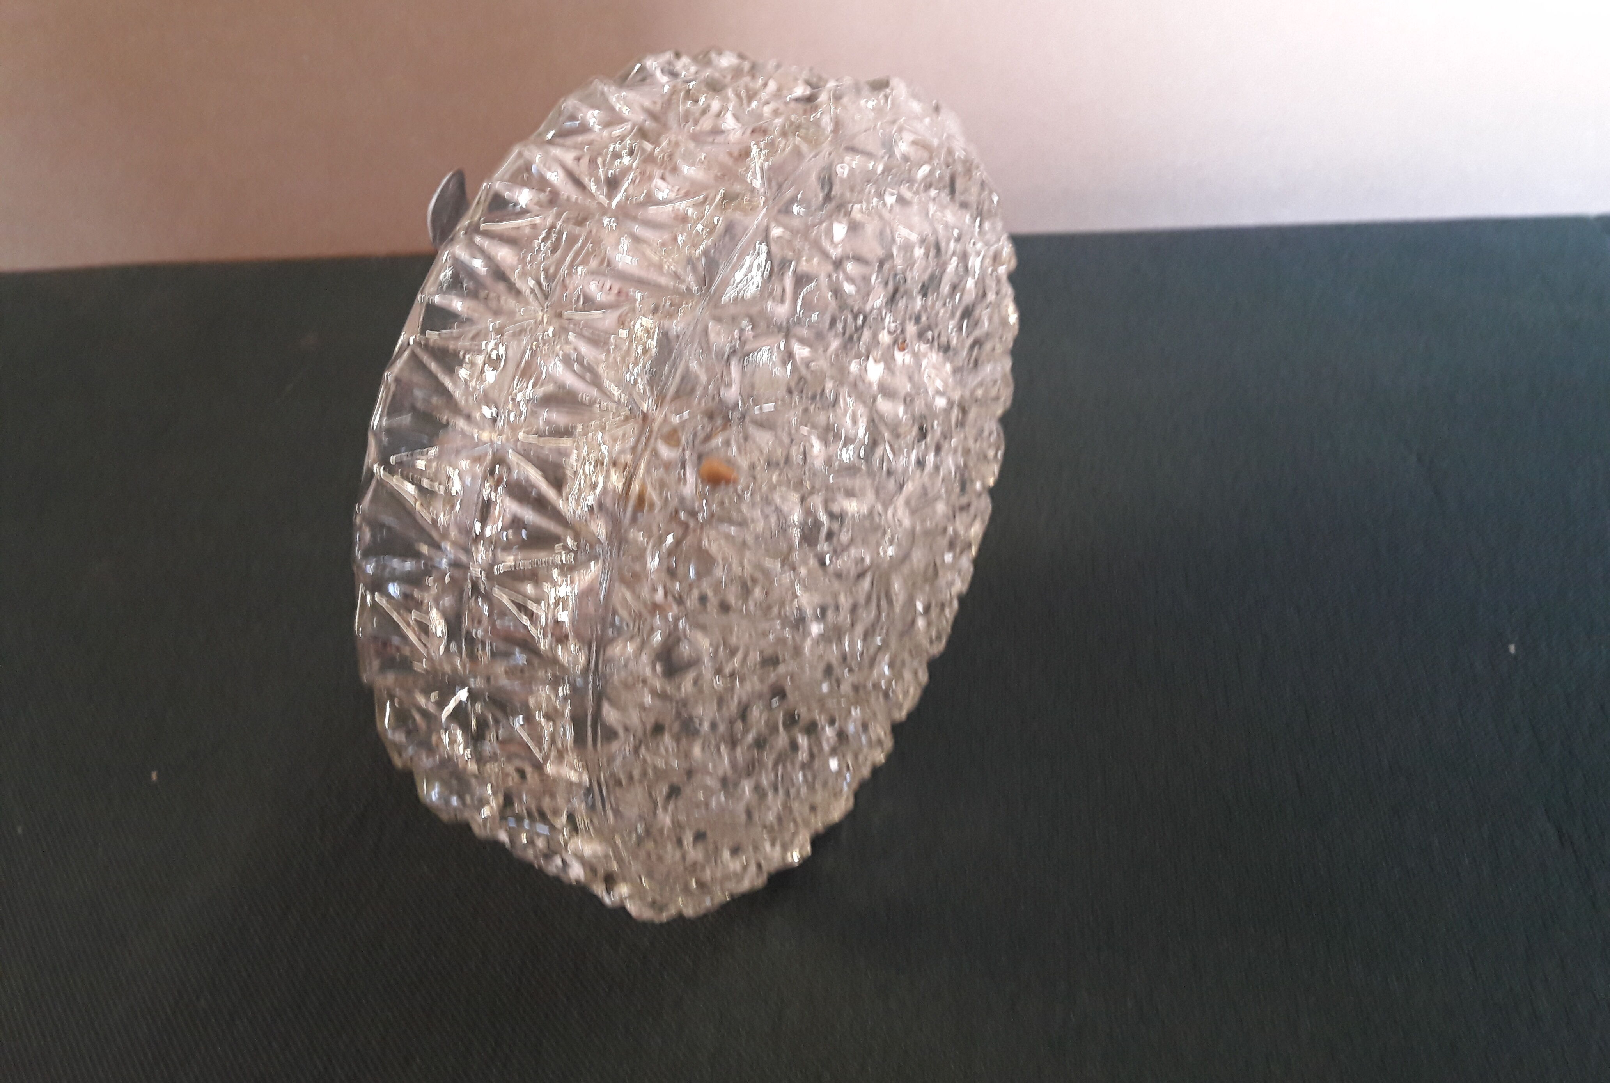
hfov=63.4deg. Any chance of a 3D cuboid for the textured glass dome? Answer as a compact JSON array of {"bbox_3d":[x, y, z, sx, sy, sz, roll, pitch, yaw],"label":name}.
[{"bbox_3d":[-0.013,-0.011,0.312,0.076,0.195,0.195,19,47,24],"label":"textured glass dome"}]

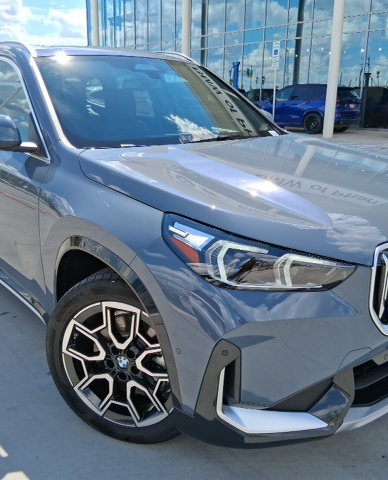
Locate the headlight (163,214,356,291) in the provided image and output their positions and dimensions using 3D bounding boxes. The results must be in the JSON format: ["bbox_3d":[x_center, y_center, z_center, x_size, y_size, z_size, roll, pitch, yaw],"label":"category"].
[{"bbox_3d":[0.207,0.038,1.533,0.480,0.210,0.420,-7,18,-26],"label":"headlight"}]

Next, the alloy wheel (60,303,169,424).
[{"bbox_3d":[-0.245,0.448,1.863,0.510,0.510,0.200,7,17,19],"label":"alloy wheel"}]

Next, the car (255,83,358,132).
[{"bbox_3d":[4.120,-5.284,19.416,4.940,1.750,2.000,15,21,41],"label":"car"}]

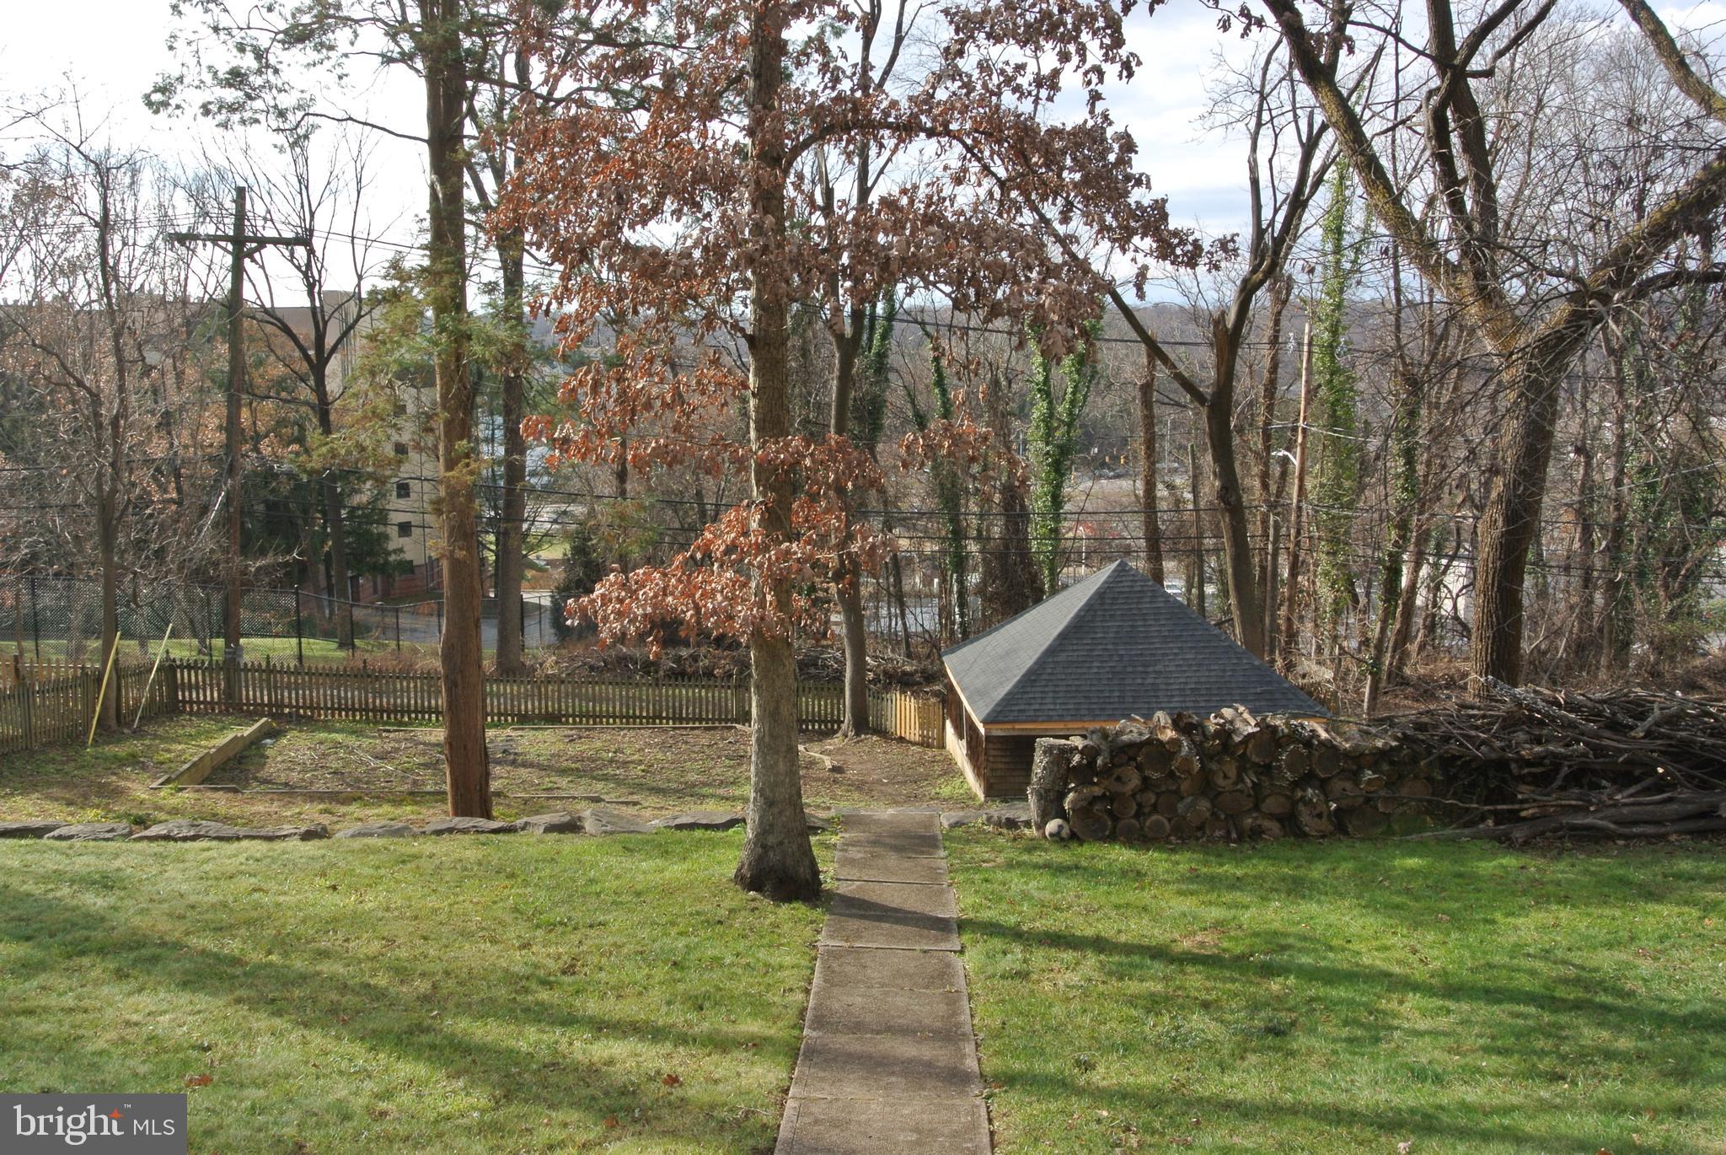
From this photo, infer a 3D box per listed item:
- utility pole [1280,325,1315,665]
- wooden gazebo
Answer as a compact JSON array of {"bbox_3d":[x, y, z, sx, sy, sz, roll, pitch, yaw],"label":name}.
[{"bbox_3d":[12.145,-2.276,42.945,0.280,9.550,0.280,1,8,-4],"label":"utility pole"},{"bbox_3d":[4.880,1.733,29.352,6.100,4.170,6.100,0,8,-4],"label":"wooden gazebo"}]

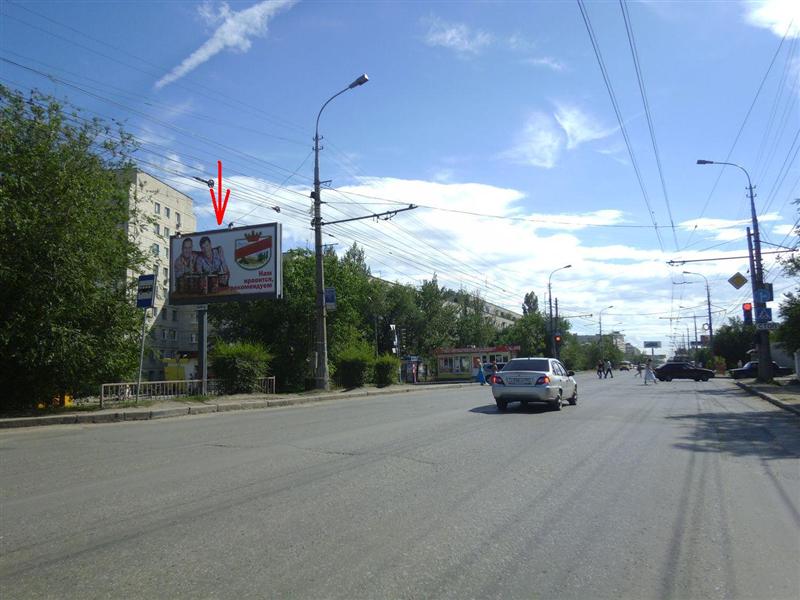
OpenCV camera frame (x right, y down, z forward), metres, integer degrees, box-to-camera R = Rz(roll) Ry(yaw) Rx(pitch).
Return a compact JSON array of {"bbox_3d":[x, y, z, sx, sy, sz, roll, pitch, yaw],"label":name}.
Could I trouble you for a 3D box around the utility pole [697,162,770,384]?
[{"bbox_3d":[18.300,-1.704,33.122,2.950,12.500,0.500,-4,-7,24],"label":"utility pole"}]

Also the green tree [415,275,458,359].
[{"bbox_3d":[3.215,2.327,54.489,3.900,9.270,3.900,-1,-6,0],"label":"green tree"}]

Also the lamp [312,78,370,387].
[{"bbox_3d":[-2.411,-2.727,24.321,2.400,12.700,0.500,-4,-7,24],"label":"lamp"}]

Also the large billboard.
[{"bbox_3d":[-8.050,-1.666,27.800,6.100,3.350,0.500,-3,-7,23],"label":"large billboard"}]

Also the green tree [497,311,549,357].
[{"bbox_3d":[14.218,4.956,70.395,5.400,7.490,5.400,-4,-7,25],"label":"green tree"}]

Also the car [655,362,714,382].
[{"bbox_3d":[20.205,5.104,42.600,4.050,1.400,1.650,-2,-6,11],"label":"car"}]

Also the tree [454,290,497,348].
[{"bbox_3d":[7.978,3.512,64.479,4.200,9.080,4.200,-4,-7,25],"label":"tree"}]

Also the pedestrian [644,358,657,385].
[{"bbox_3d":[15.508,4.439,37.200,0.620,1.600,0.520,-3,-7,22],"label":"pedestrian"}]

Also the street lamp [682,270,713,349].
[{"bbox_3d":[37.411,2.852,75.137,2.900,12.600,0.450,-4,-7,24],"label":"street lamp"}]

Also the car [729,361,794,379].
[{"bbox_3d":[27.974,5.440,46.500,4.400,1.430,1.700,-3,-6,18],"label":"car"}]

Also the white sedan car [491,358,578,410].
[{"bbox_3d":[3.930,2.330,17.000,1.660,1.390,4.480,-4,-7,25],"label":"white sedan car"}]

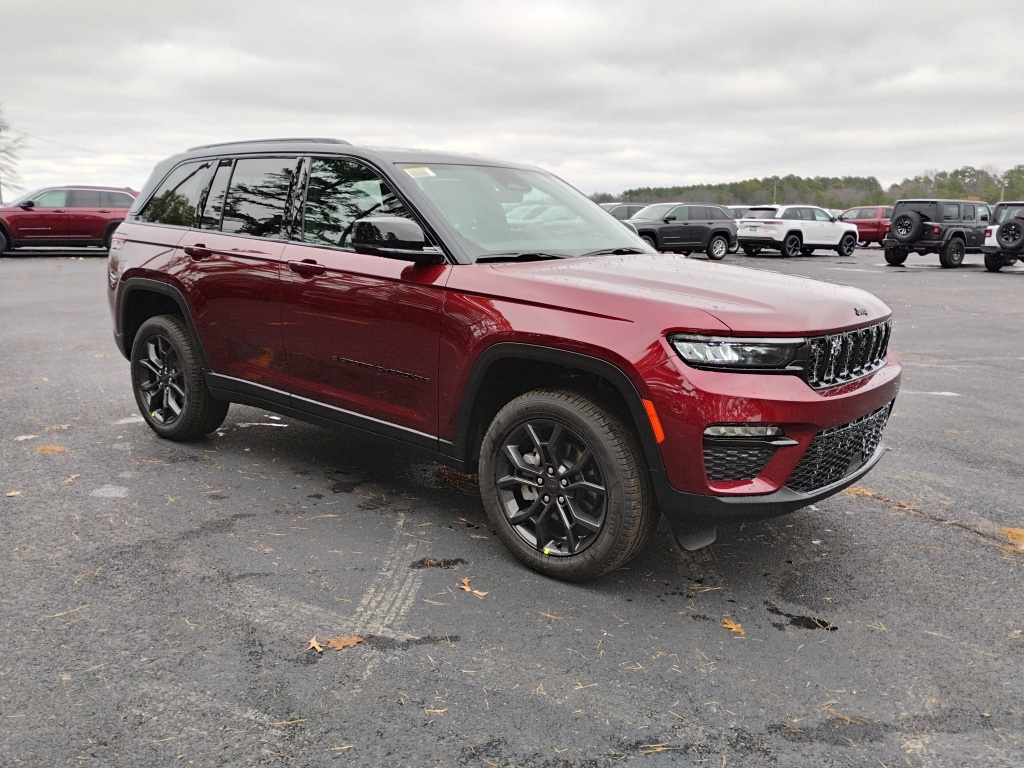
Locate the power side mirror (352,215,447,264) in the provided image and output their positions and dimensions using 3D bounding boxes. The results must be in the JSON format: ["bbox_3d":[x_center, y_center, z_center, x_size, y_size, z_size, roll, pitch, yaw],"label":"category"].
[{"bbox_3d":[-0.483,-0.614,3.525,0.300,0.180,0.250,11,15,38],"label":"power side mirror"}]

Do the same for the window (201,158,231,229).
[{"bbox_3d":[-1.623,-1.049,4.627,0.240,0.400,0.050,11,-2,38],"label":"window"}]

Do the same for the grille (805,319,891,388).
[{"bbox_3d":[1.398,-0.126,3.338,0.120,0.210,1.060,11,15,38],"label":"grille"}]

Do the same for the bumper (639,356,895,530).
[{"bbox_3d":[1.270,0.134,3.526,0.570,0.640,1.930,10,15,38],"label":"bumper"}]

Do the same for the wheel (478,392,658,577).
[{"bbox_3d":[0.222,0.375,3.351,0.773,0.773,0.270,11,16,40],"label":"wheel"}]

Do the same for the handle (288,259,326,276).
[{"bbox_3d":[-0.973,-0.553,3.963,0.260,0.075,0.065,11,15,38],"label":"handle"}]

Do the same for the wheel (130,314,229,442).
[{"bbox_3d":[-2.066,-0.051,5.156,0.770,0.770,0.270,11,15,38],"label":"wheel"}]

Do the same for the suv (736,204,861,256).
[{"bbox_3d":[10.530,-5.595,30.160,4.900,1.800,1.980,-6,14,-31],"label":"suv"}]

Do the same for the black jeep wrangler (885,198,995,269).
[{"bbox_3d":[12.870,-4.390,24.240,4.700,1.870,1.880,-7,15,-35],"label":"black jeep wrangler"}]

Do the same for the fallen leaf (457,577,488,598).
[{"bbox_3d":[-0.159,0.782,3.179,0.085,0.026,0.175,-7,14,-35],"label":"fallen leaf"}]

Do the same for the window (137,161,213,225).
[{"bbox_3d":[-1.970,-1.116,4.898,0.680,0.410,0.070,10,-6,38],"label":"window"}]

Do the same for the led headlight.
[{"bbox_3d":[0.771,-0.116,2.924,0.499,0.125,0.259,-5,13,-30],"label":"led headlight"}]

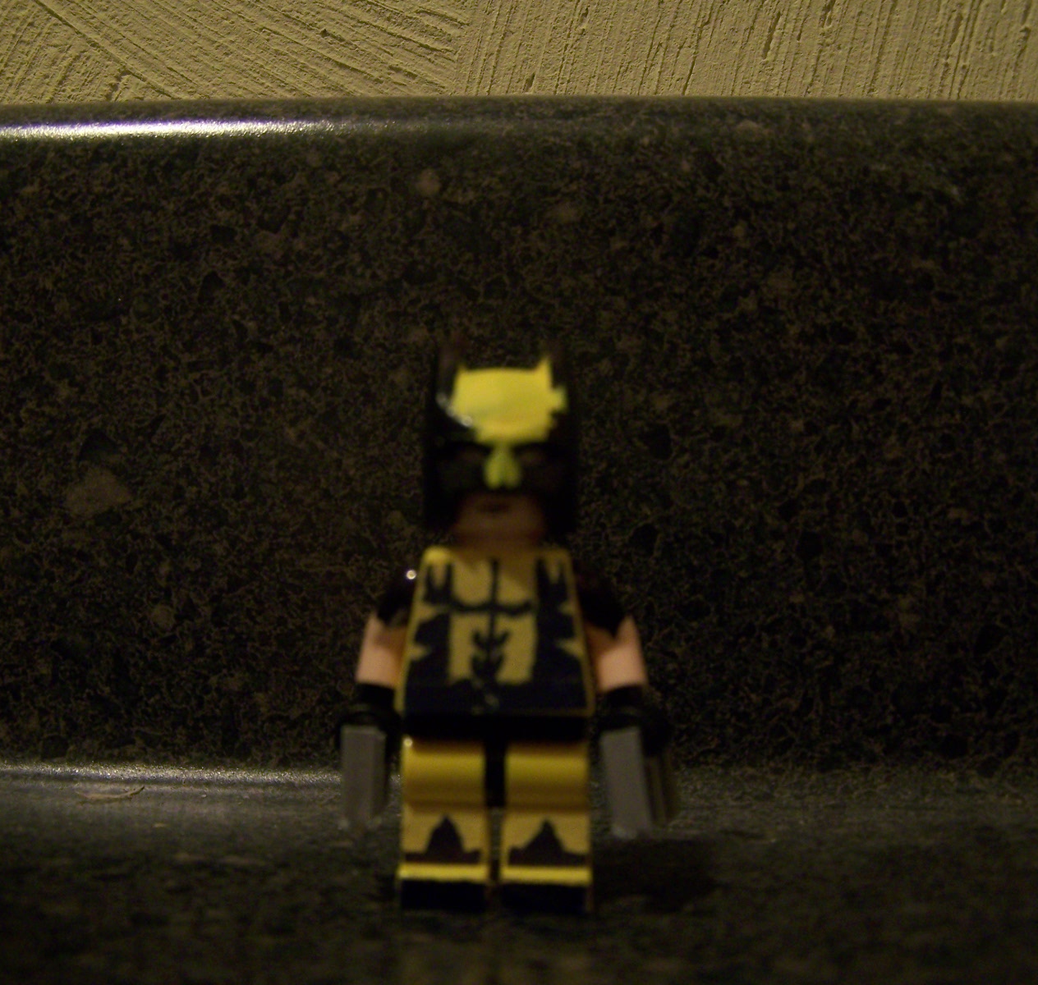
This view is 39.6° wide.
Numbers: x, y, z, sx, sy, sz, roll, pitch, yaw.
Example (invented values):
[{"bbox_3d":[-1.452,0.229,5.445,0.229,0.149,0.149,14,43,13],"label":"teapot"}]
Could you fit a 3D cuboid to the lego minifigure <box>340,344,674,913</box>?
[{"bbox_3d":[-0.001,0.011,0.120,0.026,0.046,0.015,1,7,2],"label":"lego minifigure"}]

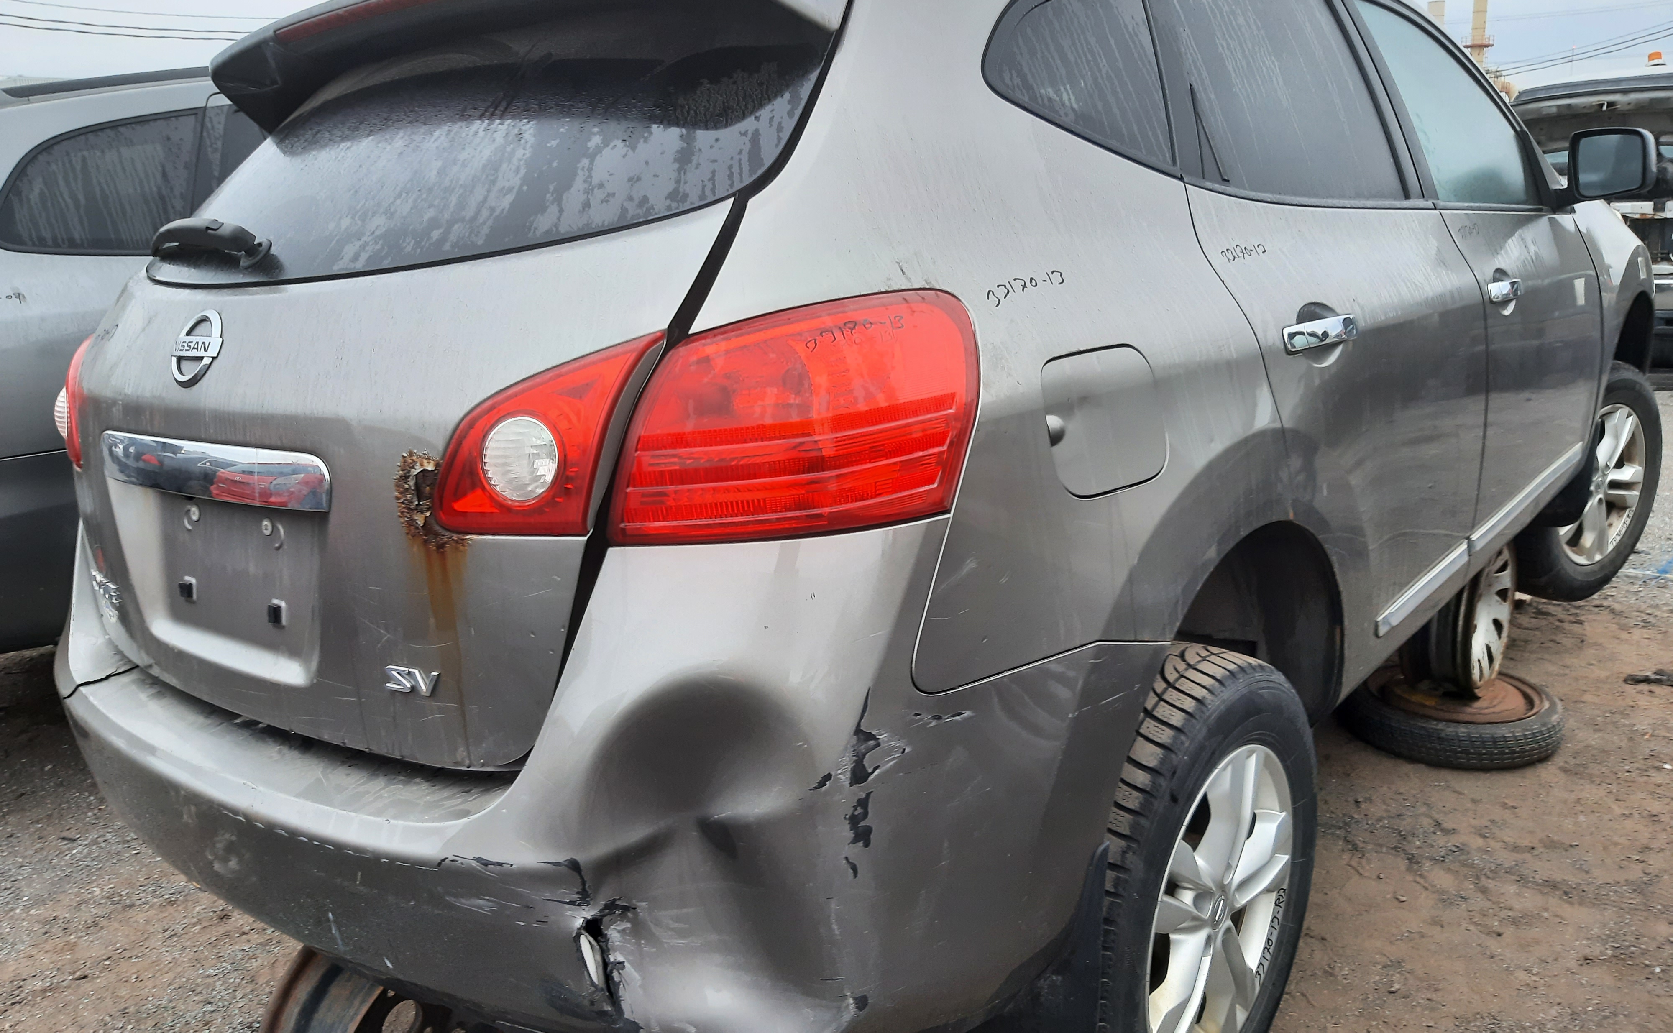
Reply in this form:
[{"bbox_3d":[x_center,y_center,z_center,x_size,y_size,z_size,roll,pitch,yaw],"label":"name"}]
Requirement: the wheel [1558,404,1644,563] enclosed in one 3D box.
[{"bbox_3d":[2.218,-0.105,3.787,0.468,0.468,0.190,-12,17,-29],"label":"wheel"}]

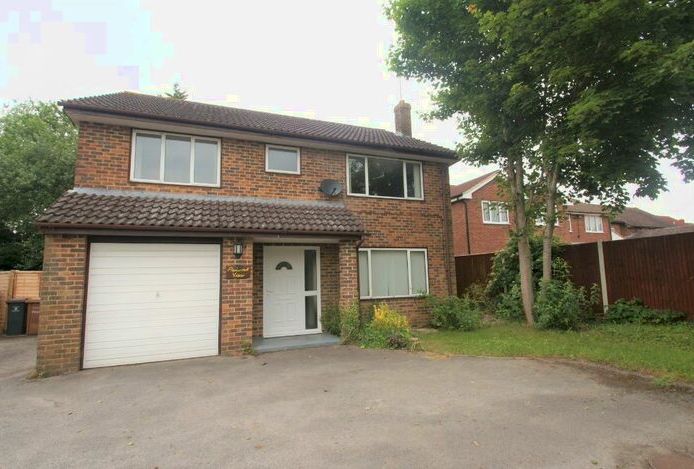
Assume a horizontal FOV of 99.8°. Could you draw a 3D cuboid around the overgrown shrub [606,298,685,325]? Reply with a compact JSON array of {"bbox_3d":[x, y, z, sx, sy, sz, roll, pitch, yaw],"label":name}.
[{"bbox_3d":[6.736,1.737,6.721,0.750,0.480,1.350,1,-5,-19],"label":"overgrown shrub"}]

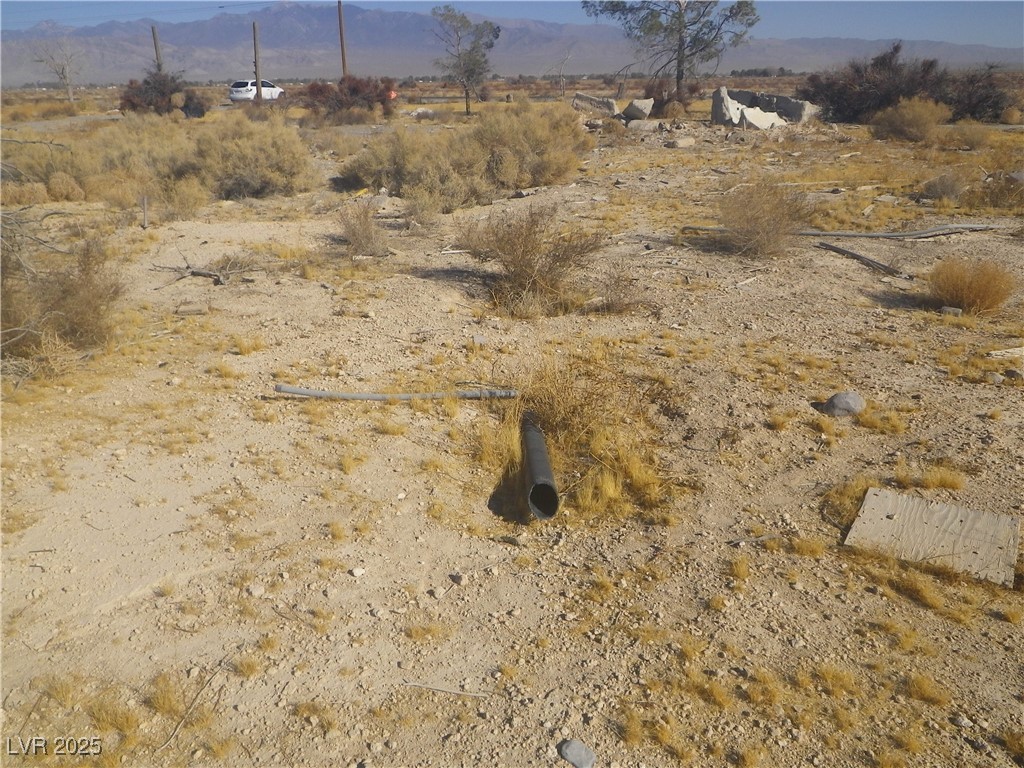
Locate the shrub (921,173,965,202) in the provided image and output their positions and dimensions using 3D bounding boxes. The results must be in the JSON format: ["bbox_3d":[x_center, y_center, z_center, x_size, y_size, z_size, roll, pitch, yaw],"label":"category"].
[{"bbox_3d":[5.578,-2.543,10.689,0.514,0.325,0.488,9,22,26],"label":"shrub"}]

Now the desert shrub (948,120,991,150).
[{"bbox_3d":[9.754,-5.286,17.562,0.791,0.573,0.751,10,23,26],"label":"desert shrub"}]

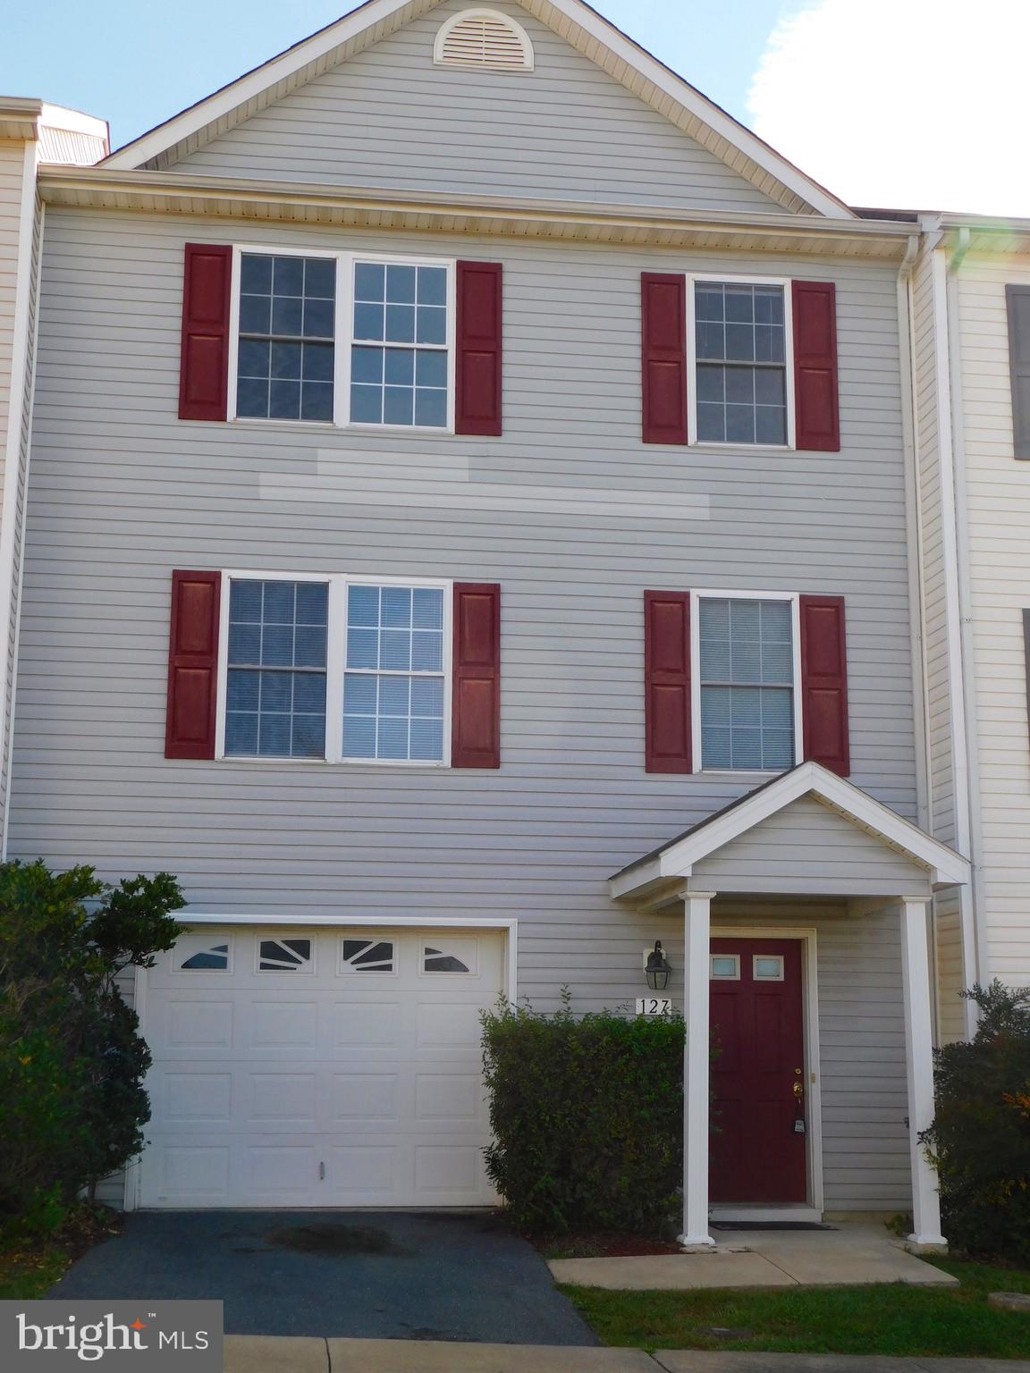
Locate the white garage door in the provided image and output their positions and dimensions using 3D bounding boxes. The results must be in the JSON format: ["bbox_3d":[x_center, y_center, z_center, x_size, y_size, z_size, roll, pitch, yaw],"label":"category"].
[{"bbox_3d":[-1.435,2.890,13.621,2.728,2.101,0.050,2,-11,-8],"label":"white garage door"}]

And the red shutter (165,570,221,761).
[{"bbox_3d":[-2.491,-0.170,13.860,0.378,1.489,0.050,2,-11,-8],"label":"red shutter"}]

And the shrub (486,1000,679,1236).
[{"bbox_3d":[0.594,3.143,13.252,1.610,1.602,0.880,2,-11,-8],"label":"shrub"}]

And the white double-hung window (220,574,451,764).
[{"bbox_3d":[-1.404,-0.132,14.035,1.825,1.516,0.100,2,-11,-8],"label":"white double-hung window"}]

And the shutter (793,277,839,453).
[{"bbox_3d":[2.537,-2.705,15.072,0.379,1.507,0.050,2,-11,-8],"label":"shutter"}]

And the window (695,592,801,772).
[{"bbox_3d":[1.882,-0.023,14.557,0.919,1.529,0.080,2,-11,-8],"label":"window"}]

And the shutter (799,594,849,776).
[{"bbox_3d":[2.533,-0.006,14.621,0.381,1.499,0.030,2,-11,-8],"label":"shutter"}]

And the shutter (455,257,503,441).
[{"bbox_3d":[-0.296,-2.791,14.742,0.381,1.499,0.030,2,-11,-8],"label":"shutter"}]

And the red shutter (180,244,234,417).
[{"bbox_3d":[-2.496,-2.864,14.441,0.381,1.499,0.030,2,-11,-8],"label":"red shutter"}]

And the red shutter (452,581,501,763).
[{"bbox_3d":[-0.308,-0.089,14.231,0.381,1.499,0.030,2,-11,-8],"label":"red shutter"}]

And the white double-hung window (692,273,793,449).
[{"bbox_3d":[1.885,-2.719,14.963,0.905,1.499,0.090,1,-10,-7],"label":"white double-hung window"}]

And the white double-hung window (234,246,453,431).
[{"bbox_3d":[-1.395,-2.814,14.553,1.824,1.519,0.100,2,-11,-8],"label":"white double-hung window"}]

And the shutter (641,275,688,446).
[{"bbox_3d":[1.245,-2.735,14.892,0.381,1.504,0.050,2,-11,-8],"label":"shutter"}]

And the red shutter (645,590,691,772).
[{"bbox_3d":[1.232,-0.036,14.370,0.383,1.495,0.050,2,-11,-8],"label":"red shutter"}]

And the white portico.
[{"bbox_3d":[2.005,2.321,13.239,2.290,3.320,1.700,2,-11,-8],"label":"white portico"}]

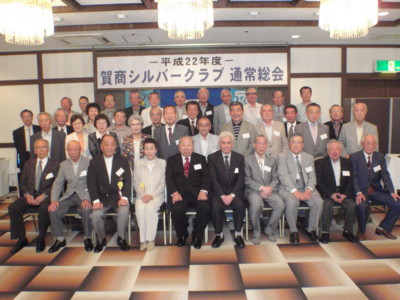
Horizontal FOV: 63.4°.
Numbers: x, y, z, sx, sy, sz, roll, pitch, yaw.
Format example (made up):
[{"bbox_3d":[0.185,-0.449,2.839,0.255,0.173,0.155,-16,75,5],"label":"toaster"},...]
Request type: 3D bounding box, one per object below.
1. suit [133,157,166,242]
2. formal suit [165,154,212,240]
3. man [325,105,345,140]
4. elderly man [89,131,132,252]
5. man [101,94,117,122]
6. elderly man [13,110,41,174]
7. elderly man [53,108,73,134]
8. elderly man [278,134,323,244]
[{"bbox_3d":[-0.614,0.564,3.919,0.420,0.941,0.600,-2,6,-4],"label":"suit"},{"bbox_3d":[-0.142,0.553,4.037,0.505,1.015,0.620,-1,6,-1],"label":"formal suit"},{"bbox_3d":[2.162,0.117,5.144,0.500,1.649,0.300,0,6,11],"label":"man"},{"bbox_3d":[-1.084,0.473,3.999,0.540,1.300,0.800,-2,6,-10],"label":"elderly man"},{"bbox_3d":[-1.412,-0.093,5.226,0.480,1.588,0.290,-2,6,-7],"label":"man"},{"bbox_3d":[-2.708,0.184,5.246,0.500,1.680,0.300,-3,6,-15],"label":"elderly man"},{"bbox_3d":[-2.142,0.193,5.063,0.500,1.671,0.300,-2,6,-12],"label":"elderly man"},{"bbox_3d":[1.266,0.442,4.097,0.540,1.250,0.780,-1,6,5],"label":"elderly man"}]

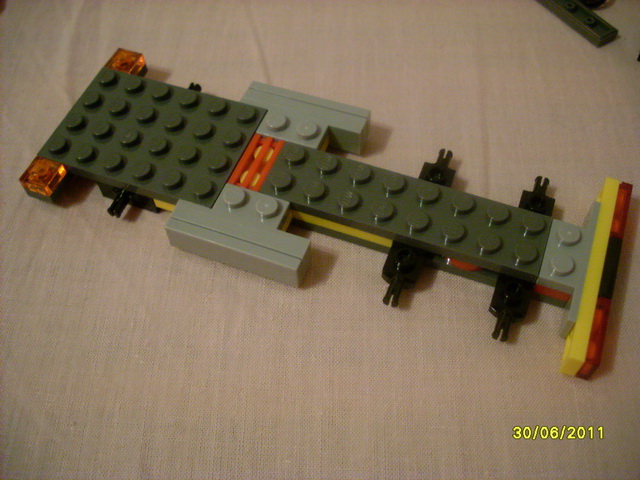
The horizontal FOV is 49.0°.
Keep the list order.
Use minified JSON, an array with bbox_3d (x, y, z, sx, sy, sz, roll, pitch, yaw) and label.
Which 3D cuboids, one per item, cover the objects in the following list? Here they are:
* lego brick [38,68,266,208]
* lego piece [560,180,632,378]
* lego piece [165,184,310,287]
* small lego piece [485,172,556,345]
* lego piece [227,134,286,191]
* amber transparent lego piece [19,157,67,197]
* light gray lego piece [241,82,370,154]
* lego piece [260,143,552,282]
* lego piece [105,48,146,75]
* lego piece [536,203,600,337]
[{"bbox_3d":[-0.041,-0.026,0.174,0.048,0.005,0.032,17,60,14],"label":"lego brick"},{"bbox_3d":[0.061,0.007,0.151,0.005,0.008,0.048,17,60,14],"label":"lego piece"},{"bbox_3d":[-0.017,-0.003,0.160,0.032,0.010,0.016,17,60,14],"label":"lego piece"},{"bbox_3d":[0.045,0.002,0.155,0.008,0.006,0.045,17,60,14],"label":"small lego piece"},{"bbox_3d":[-0.015,-0.018,0.168,0.008,0.003,0.016,17,60,14],"label":"lego piece"},{"bbox_3d":[-0.067,-0.015,0.169,0.008,0.003,0.008,17,60,14],"label":"amber transparent lego piece"},{"bbox_3d":[-0.005,-0.028,0.176,0.032,0.010,0.016,17,60,14],"label":"light gray lego piece"},{"bbox_3d":[0.019,-0.008,0.159,0.064,0.005,0.016,17,60,14],"label":"lego piece"},{"bbox_3d":[-0.052,-0.047,0.189,0.008,0.003,0.008,17,60,14],"label":"lego piece"},{"bbox_3d":[0.053,0.005,0.152,0.009,0.010,0.032,17,60,14],"label":"lego piece"}]

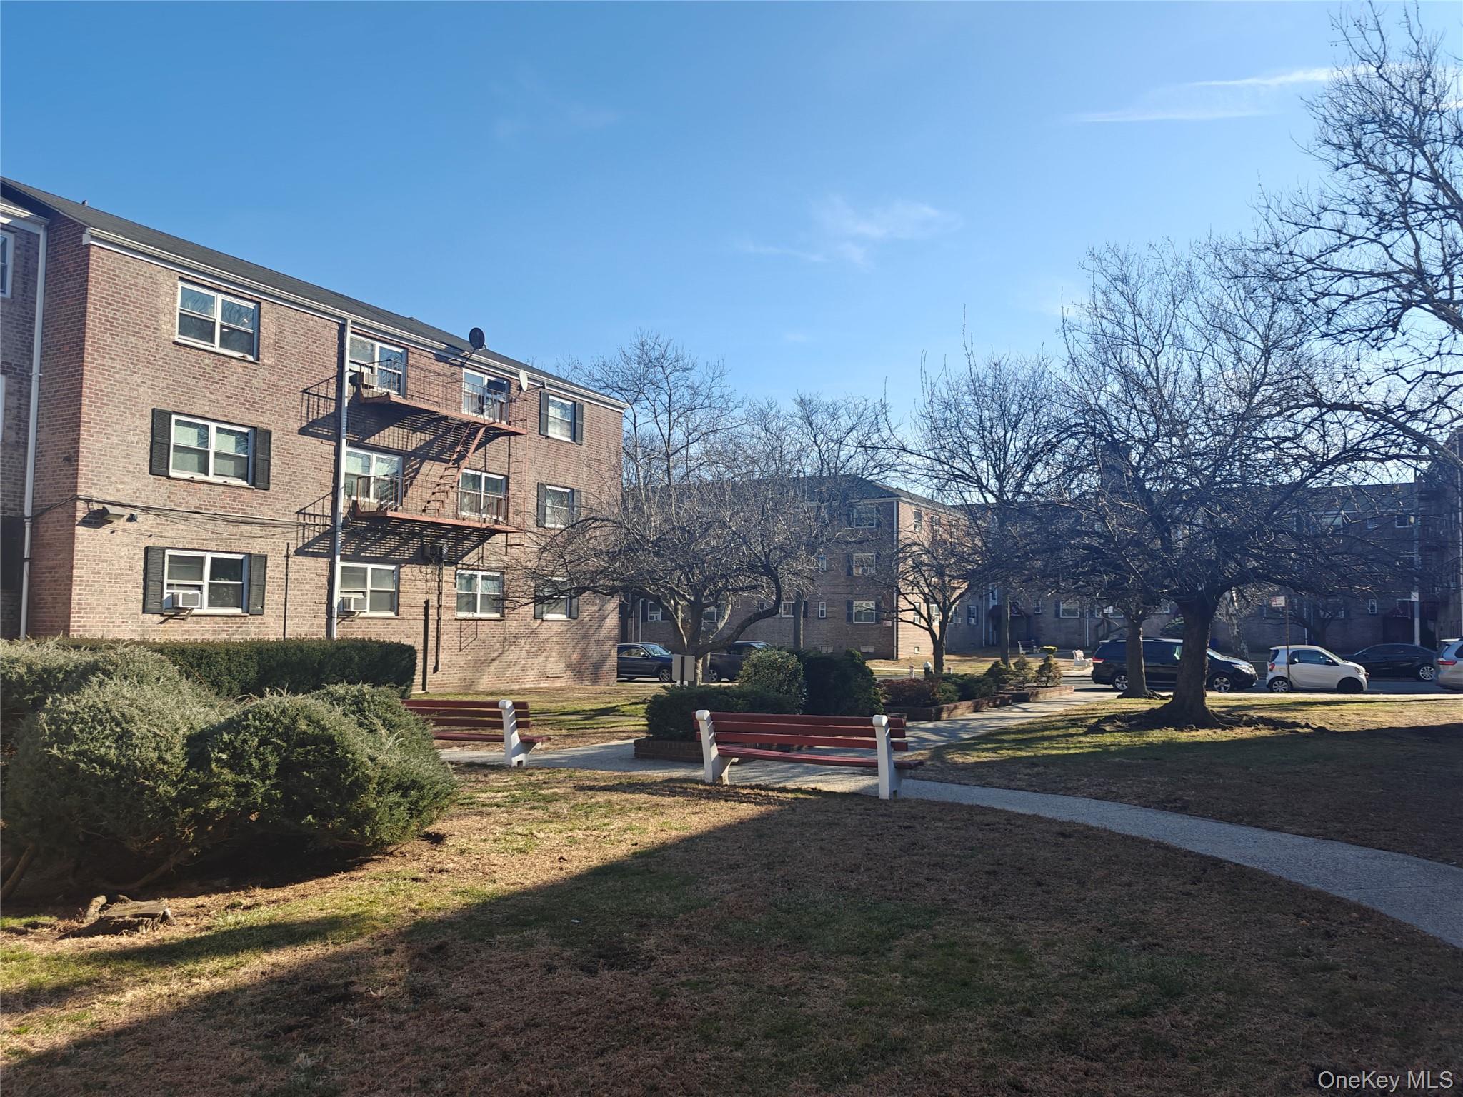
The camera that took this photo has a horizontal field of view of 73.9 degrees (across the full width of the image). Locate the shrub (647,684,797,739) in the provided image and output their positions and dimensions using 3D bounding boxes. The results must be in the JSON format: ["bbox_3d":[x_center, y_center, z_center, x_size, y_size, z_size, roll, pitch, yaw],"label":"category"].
[{"bbox_3d":[-0.009,2.187,13.302,1.400,0.700,1.850,-2,-5,29],"label":"shrub"}]

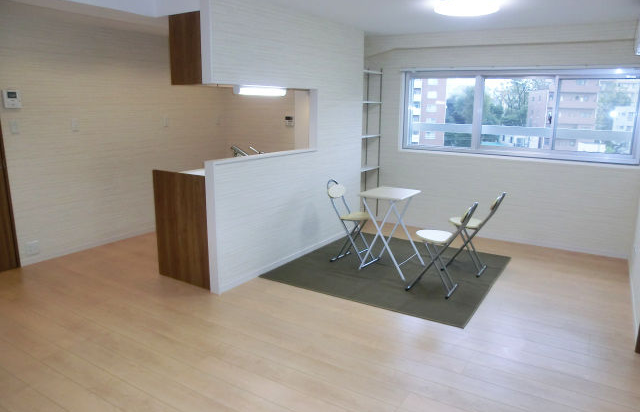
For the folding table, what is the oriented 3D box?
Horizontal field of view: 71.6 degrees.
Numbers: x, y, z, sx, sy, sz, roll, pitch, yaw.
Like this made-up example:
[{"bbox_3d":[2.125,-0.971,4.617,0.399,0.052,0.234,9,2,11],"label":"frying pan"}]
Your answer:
[{"bbox_3d":[0.671,0.231,4.040,0.480,0.705,0.500,8,14,32],"label":"folding table"}]

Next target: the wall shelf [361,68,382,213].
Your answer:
[{"bbox_3d":[0.513,-0.756,5.553,0.290,1.890,0.530,8,14,32],"label":"wall shelf"}]

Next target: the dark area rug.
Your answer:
[{"bbox_3d":[0.691,0.565,4.146,1.760,0.010,1.790,8,14,32],"label":"dark area rug"}]

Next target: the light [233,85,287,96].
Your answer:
[{"bbox_3d":[-0.519,-1.014,3.961,0.090,0.075,0.630,8,14,32],"label":"light"}]

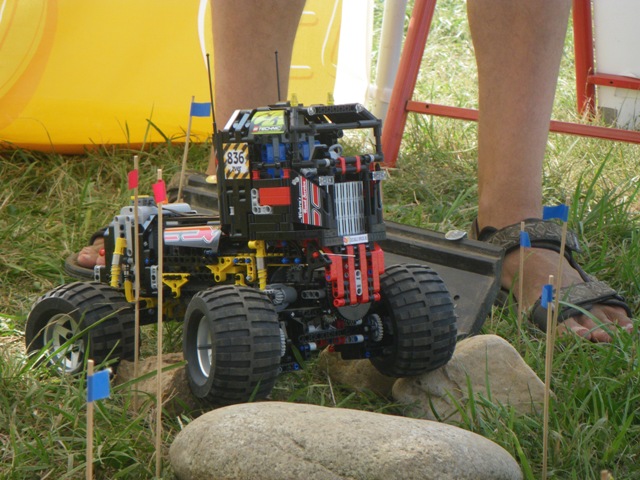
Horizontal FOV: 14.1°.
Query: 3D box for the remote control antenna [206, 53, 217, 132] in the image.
[{"bbox_3d":[-0.102,-0.139,2.430,0.005,0.076,0.005,-5,3,0],"label":"remote control antenna"}]

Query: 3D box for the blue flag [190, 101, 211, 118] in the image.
[{"bbox_3d":[-0.130,-0.142,2.820,0.021,0.015,0.004,6,8,0],"label":"blue flag"}]

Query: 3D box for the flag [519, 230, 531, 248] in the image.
[{"bbox_3d":[0.206,-0.001,2.600,0.004,0.015,0.017,-4,11,-41],"label":"flag"}]

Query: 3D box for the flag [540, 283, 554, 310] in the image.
[{"bbox_3d":[0.186,0.046,2.120,0.004,0.016,0.019,8,10,36],"label":"flag"}]

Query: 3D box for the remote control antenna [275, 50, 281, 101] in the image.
[{"bbox_3d":[-0.038,-0.146,2.490,0.005,0.075,0.005,-1,5,45],"label":"remote control antenna"}]

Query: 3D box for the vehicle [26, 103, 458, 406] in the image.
[{"bbox_3d":[-0.073,0.004,2.446,0.333,0.259,0.250,0,5,45],"label":"vehicle"}]

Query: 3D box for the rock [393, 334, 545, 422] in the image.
[{"bbox_3d":[0.139,0.130,2.430,0.136,0.072,0.105,-1,9,-6],"label":"rock"}]

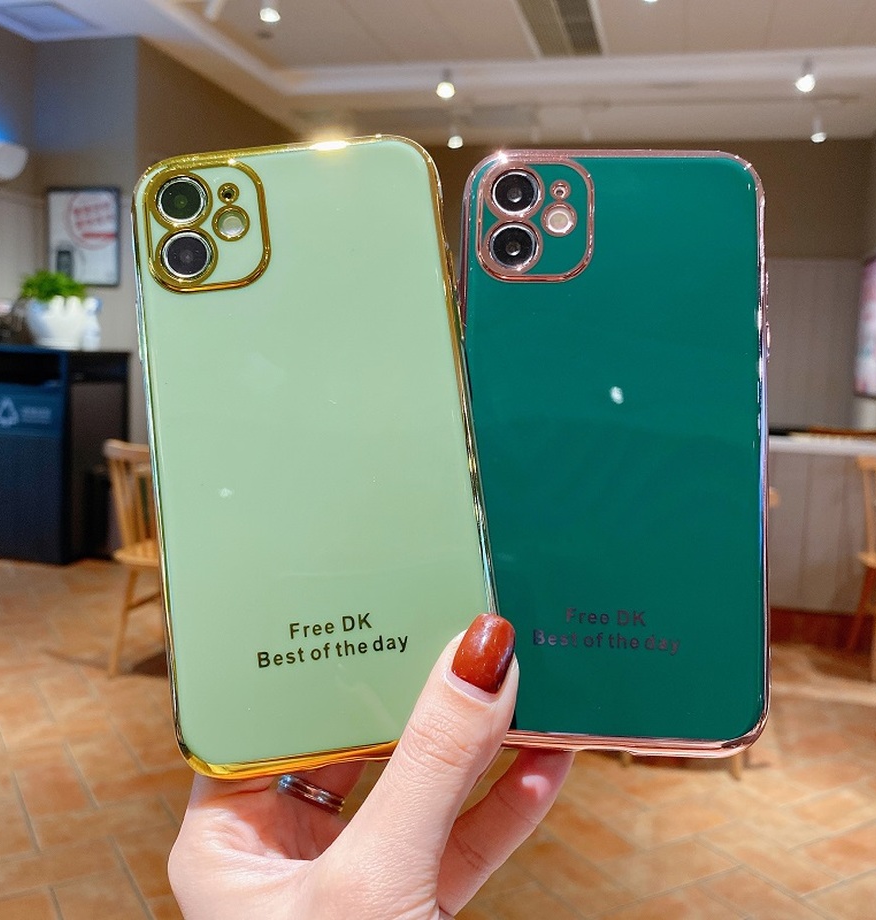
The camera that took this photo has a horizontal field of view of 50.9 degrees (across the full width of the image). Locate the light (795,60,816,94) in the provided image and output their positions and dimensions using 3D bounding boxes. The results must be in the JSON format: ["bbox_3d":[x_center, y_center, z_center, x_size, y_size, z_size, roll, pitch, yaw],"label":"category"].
[{"bbox_3d":[2.234,-2.325,5.600,0.120,0.190,0.120,4,6,15],"label":"light"}]

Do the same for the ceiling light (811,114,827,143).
[{"bbox_3d":[2.684,-2.339,6.500,0.105,0.195,0.105,4,6,15],"label":"ceiling light"}]

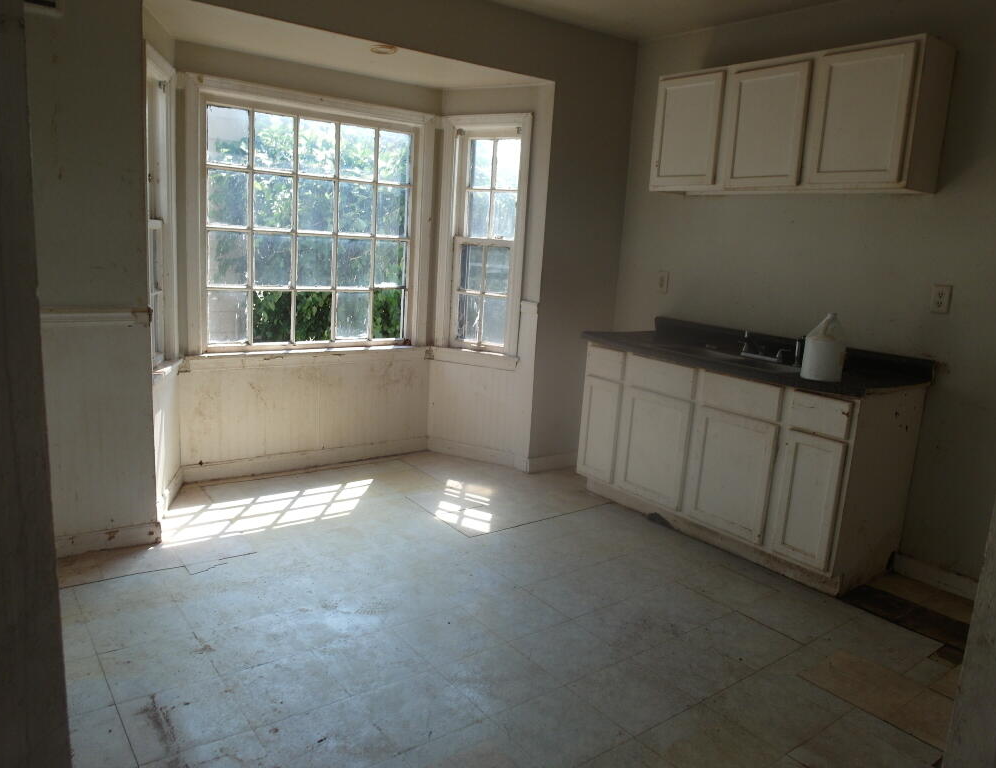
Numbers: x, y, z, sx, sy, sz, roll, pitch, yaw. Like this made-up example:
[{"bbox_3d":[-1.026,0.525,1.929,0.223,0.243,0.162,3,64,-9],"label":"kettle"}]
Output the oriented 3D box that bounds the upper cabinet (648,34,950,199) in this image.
[{"bbox_3d":[1.384,-1.234,3.486,0.320,0.610,1.375,-4,13,-37],"label":"upper cabinet"}]

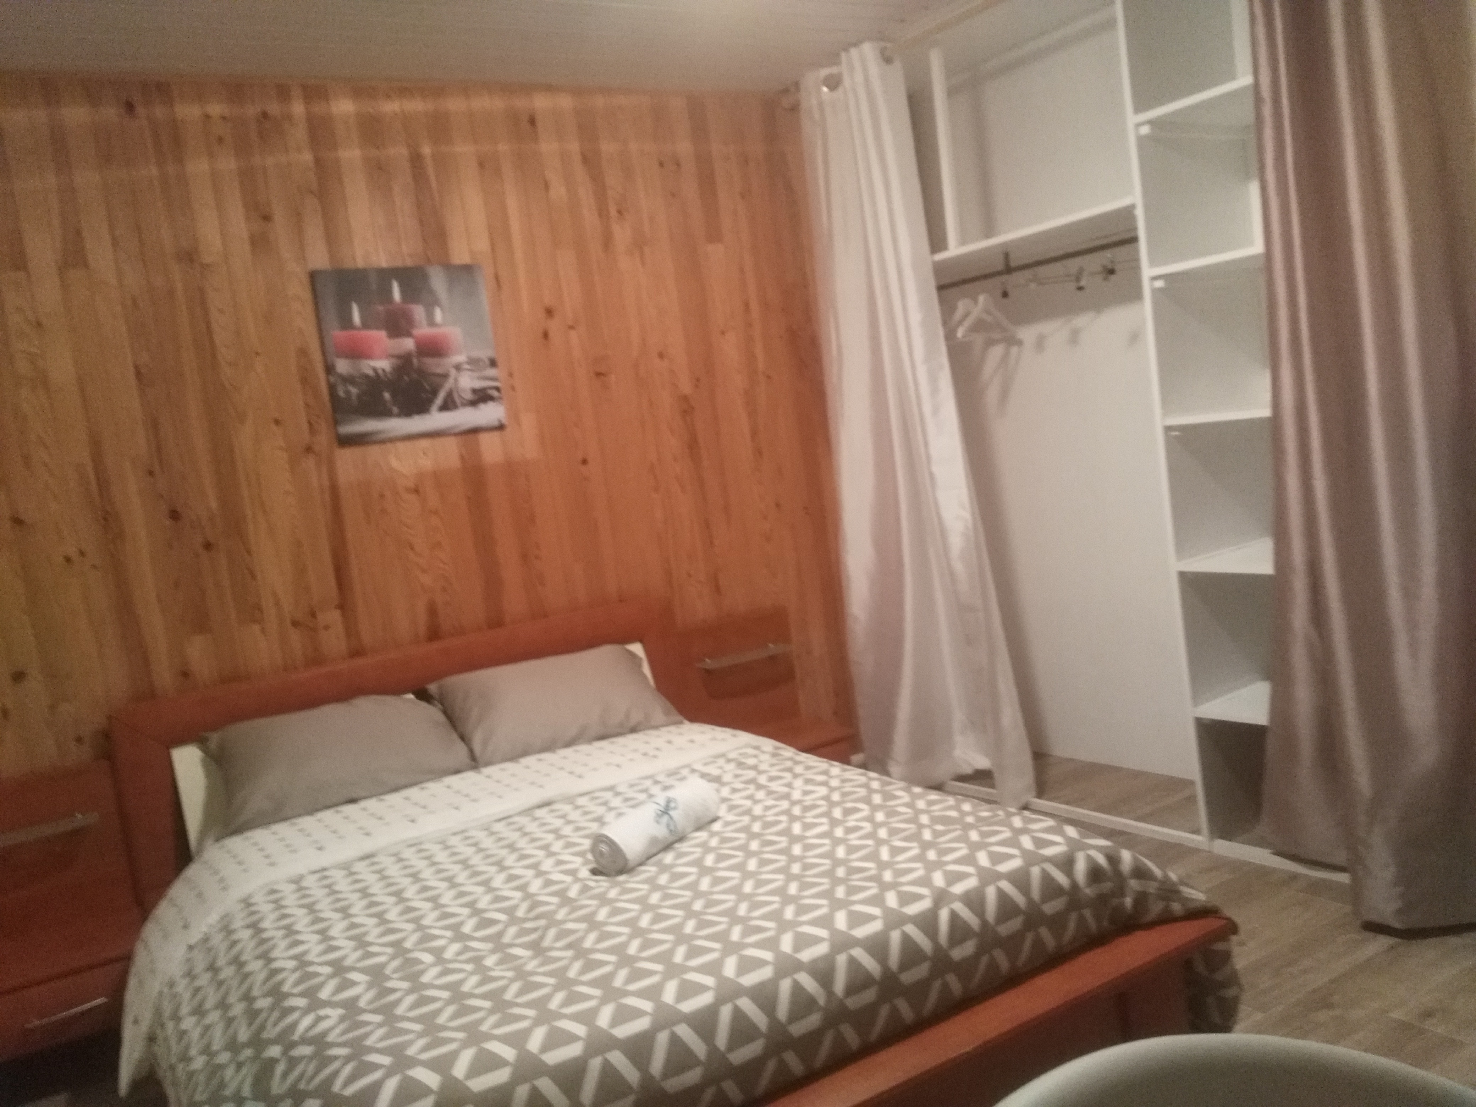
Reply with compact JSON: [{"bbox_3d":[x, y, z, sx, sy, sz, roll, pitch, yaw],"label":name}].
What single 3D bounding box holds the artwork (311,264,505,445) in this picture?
[{"bbox_3d":[-0.958,-0.588,3.517,0.500,0.500,0.025,-11,6,-32],"label":"artwork"}]

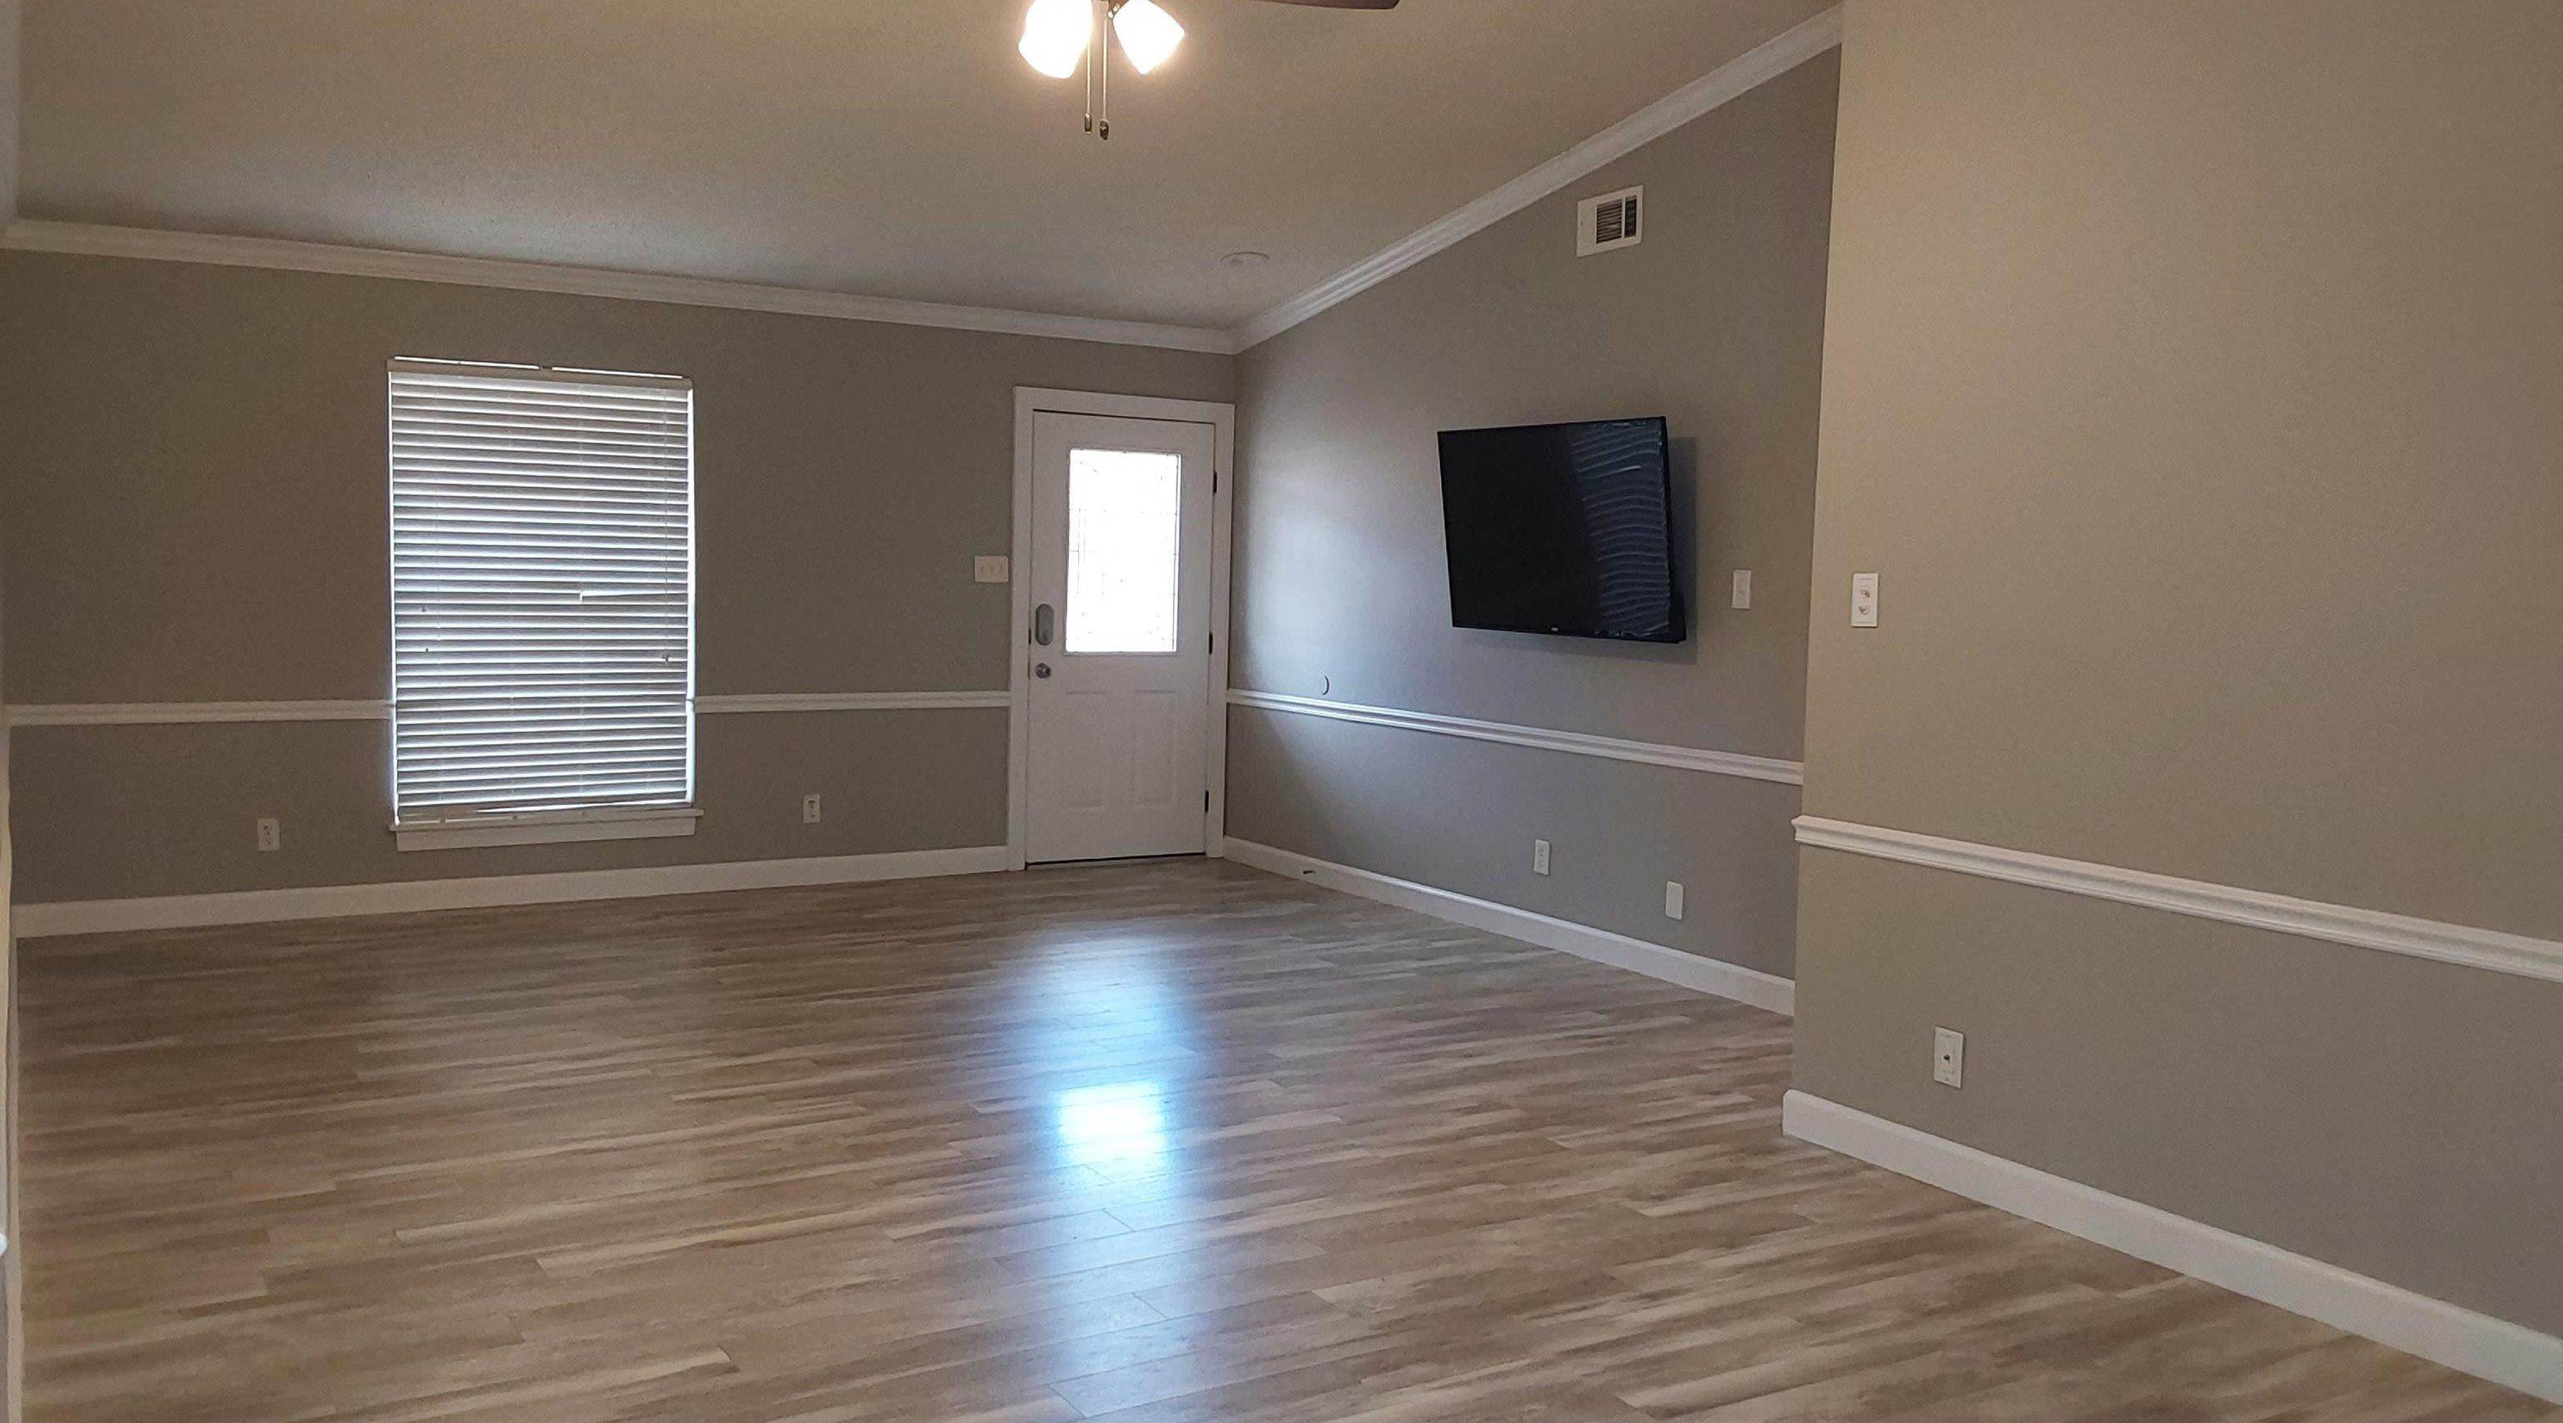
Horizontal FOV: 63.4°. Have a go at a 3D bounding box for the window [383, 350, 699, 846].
[{"bbox_3d":[-2.853,-0.449,8.060,1.120,1.730,0.060,-1,5,-32],"label":"window"}]

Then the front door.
[{"bbox_3d":[-0.734,-0.325,9.426,0.920,2.010,0.050,-1,5,-32],"label":"front door"}]

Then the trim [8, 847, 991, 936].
[{"bbox_3d":[-2.811,0.690,8.194,3.760,0.111,0.017,-1,5,-32],"label":"trim"}]

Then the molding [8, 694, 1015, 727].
[{"bbox_3d":[-2.791,-0.018,8.136,3.780,0.068,0.024,-1,5,-32],"label":"molding"}]

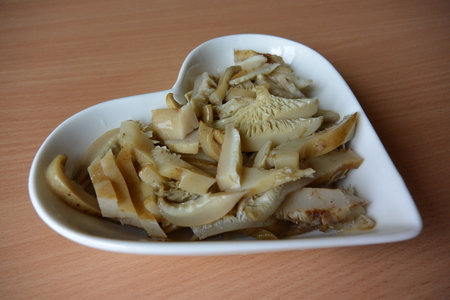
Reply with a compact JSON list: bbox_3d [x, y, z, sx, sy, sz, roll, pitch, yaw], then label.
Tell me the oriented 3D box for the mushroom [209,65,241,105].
[{"bbox_3d":[0.002,-0.048,0.262,0.008,0.008,0.044,16,45,14],"label":"mushroom"}]

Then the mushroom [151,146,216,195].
[{"bbox_3d":[-0.024,0.011,0.208,0.037,0.010,0.015,30,62,29],"label":"mushroom"}]

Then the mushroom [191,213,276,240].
[{"bbox_3d":[0.005,0.040,0.192,0.044,0.009,0.010,-4,65,-5],"label":"mushroom"}]

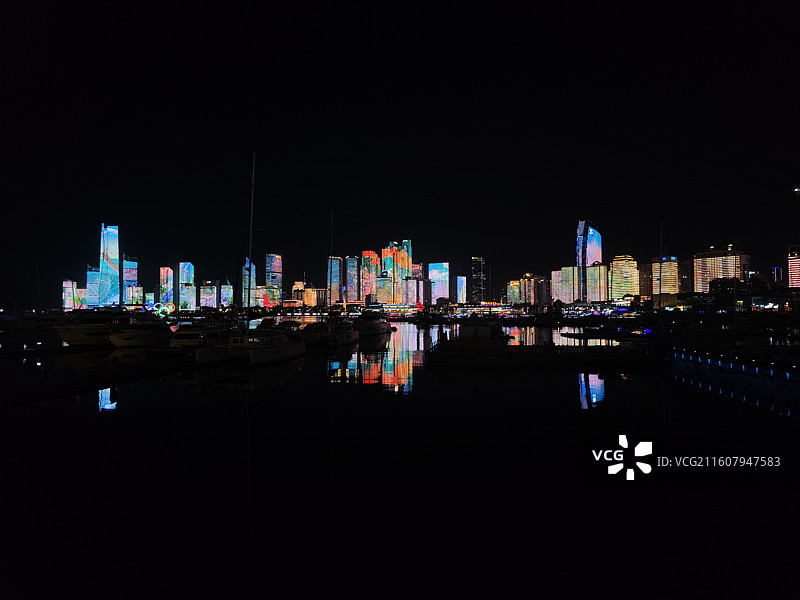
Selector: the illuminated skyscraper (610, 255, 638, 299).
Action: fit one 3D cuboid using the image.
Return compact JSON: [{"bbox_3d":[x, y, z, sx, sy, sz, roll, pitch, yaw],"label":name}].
[{"bbox_3d":[471.357,-34.118,1118.151,54.000,119.368,38.000,-1,-2,15],"label":"illuminated skyscraper"}]

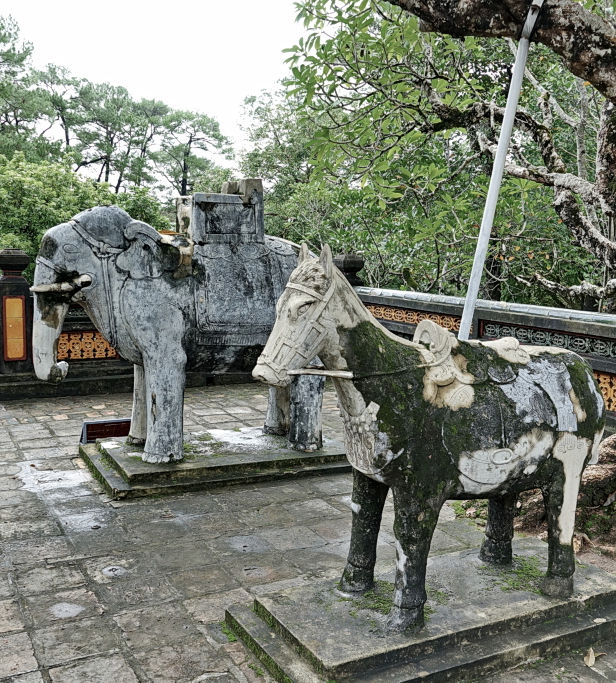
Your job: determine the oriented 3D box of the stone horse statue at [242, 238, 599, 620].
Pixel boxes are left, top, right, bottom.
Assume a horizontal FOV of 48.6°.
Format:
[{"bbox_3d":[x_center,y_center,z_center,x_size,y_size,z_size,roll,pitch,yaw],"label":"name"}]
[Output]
[{"bbox_3d":[0.568,0.357,2.853,1.700,1.460,0.520,-1,7,-26],"label":"stone horse statue"}]

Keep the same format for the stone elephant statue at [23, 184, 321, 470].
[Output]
[{"bbox_3d":[-0.871,-0.210,5.094,2.240,2.030,0.850,-1,7,-25],"label":"stone elephant statue"}]

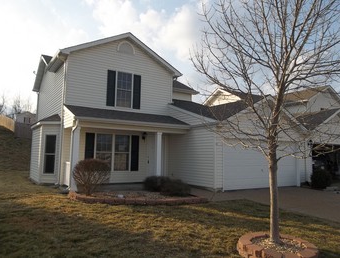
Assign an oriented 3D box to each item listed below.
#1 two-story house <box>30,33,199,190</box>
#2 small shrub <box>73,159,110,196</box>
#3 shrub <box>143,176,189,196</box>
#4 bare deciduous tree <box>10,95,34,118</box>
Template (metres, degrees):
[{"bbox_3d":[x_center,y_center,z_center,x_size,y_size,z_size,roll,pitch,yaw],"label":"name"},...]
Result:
[{"bbox_3d":[-2.539,-0.746,15.268,8.650,6.700,10.200,4,-5,-31],"label":"two-story house"},{"bbox_3d":[-2.462,1.531,8.500,1.170,1.200,1.150,4,-5,-31],"label":"small shrub"},{"bbox_3d":[-0.101,1.943,9.100,1.500,0.650,1.100,2,-4,0],"label":"shrub"},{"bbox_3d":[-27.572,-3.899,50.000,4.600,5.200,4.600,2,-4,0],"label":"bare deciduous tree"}]

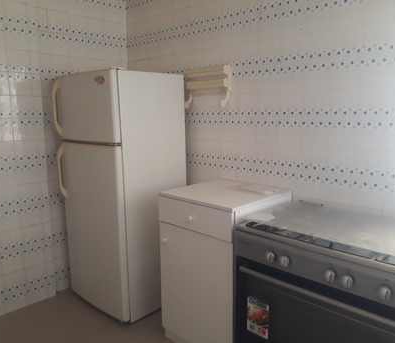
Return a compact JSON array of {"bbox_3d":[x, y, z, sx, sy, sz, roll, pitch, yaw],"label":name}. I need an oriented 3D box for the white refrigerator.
[{"bbox_3d":[-0.531,0.142,2.567,0.617,1.618,0.699,-9,13,-44],"label":"white refrigerator"}]

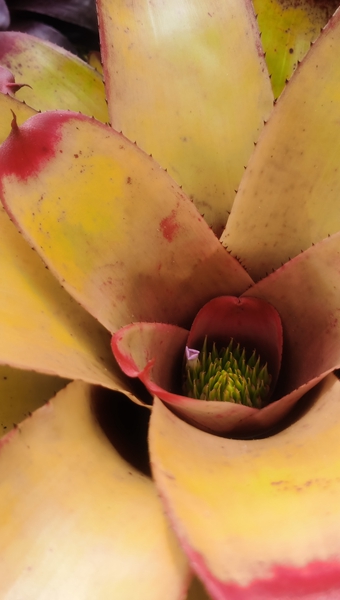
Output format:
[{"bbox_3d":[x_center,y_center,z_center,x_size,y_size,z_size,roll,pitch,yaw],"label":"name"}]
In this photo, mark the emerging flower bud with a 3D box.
[{"bbox_3d":[0.034,0.047,0.370,0.051,0.036,0.050,0,47,0],"label":"emerging flower bud"}]

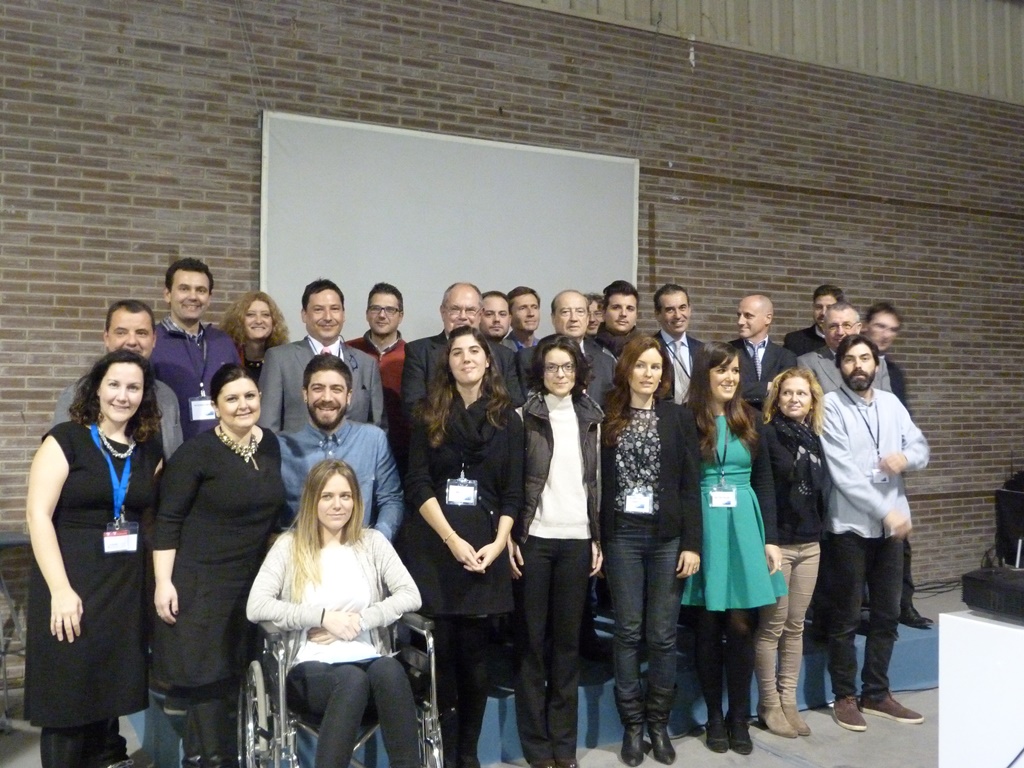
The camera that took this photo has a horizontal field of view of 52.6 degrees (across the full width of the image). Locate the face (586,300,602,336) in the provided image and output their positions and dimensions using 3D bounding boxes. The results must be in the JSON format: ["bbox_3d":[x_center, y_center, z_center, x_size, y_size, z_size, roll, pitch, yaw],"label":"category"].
[{"bbox_3d":[0.438,-0.353,5.500,0.155,0.200,0.160,0,0,6],"label":"face"}]

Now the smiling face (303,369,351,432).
[{"bbox_3d":[-0.618,0.055,3.450,0.158,0.210,0.155,0,-1,-10],"label":"smiling face"}]

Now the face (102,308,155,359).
[{"bbox_3d":[-1.326,-0.162,3.600,0.180,0.225,0.170,0,0,-24],"label":"face"}]

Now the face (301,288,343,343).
[{"bbox_3d":[-0.797,-0.290,4.380,0.180,0.240,0.200,0,-1,-14],"label":"face"}]

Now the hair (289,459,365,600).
[{"bbox_3d":[-0.570,0.447,3.180,0.230,0.420,0.250,0,-1,-12],"label":"hair"}]

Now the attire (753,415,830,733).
[{"bbox_3d":[1.245,0.838,4.580,0.380,1.420,0.310,0,-1,-13],"label":"attire"}]

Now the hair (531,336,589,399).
[{"bbox_3d":[0.186,-0.069,4.060,0.245,0.255,0.250,0,-1,-3],"label":"hair"}]

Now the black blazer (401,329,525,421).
[{"bbox_3d":[-0.210,0.147,4.400,0.540,0.750,0.300,0,0,-6],"label":"black blazer"}]

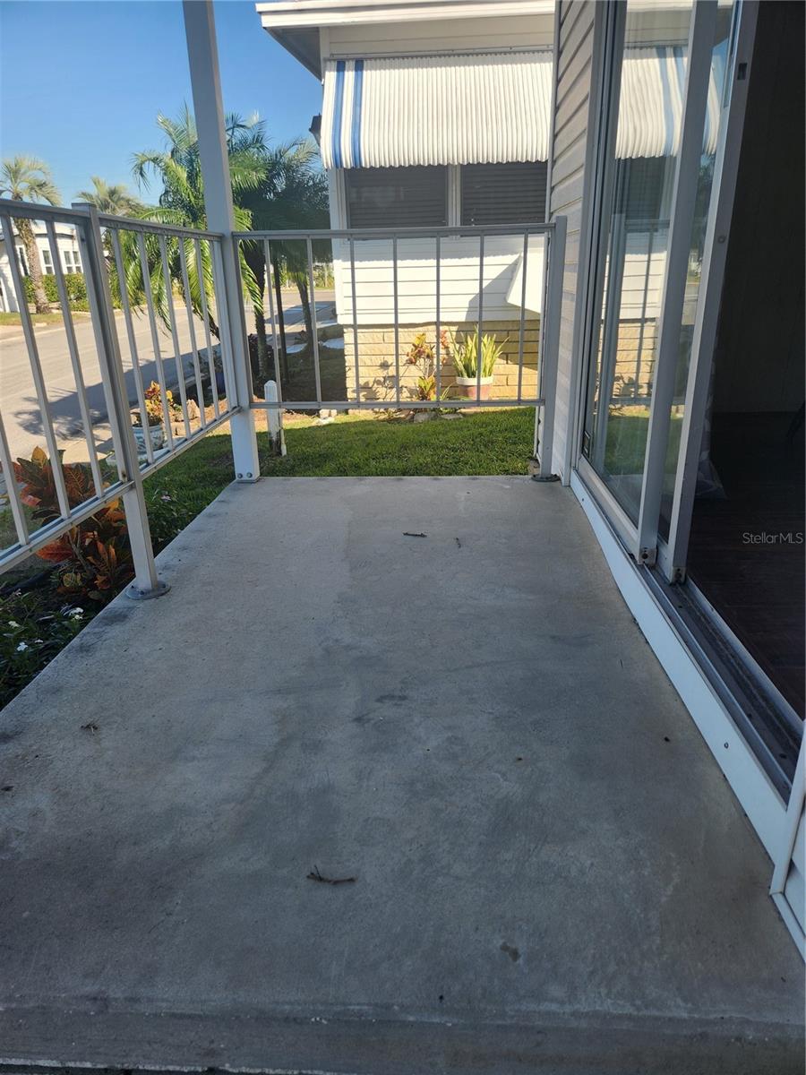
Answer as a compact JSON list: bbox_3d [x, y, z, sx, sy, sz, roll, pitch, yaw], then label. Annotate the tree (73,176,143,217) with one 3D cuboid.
[{"bbox_3d":[-12.655,-12.925,31.484,2.800,5.100,2.800,0,21,4],"label":"tree"}]

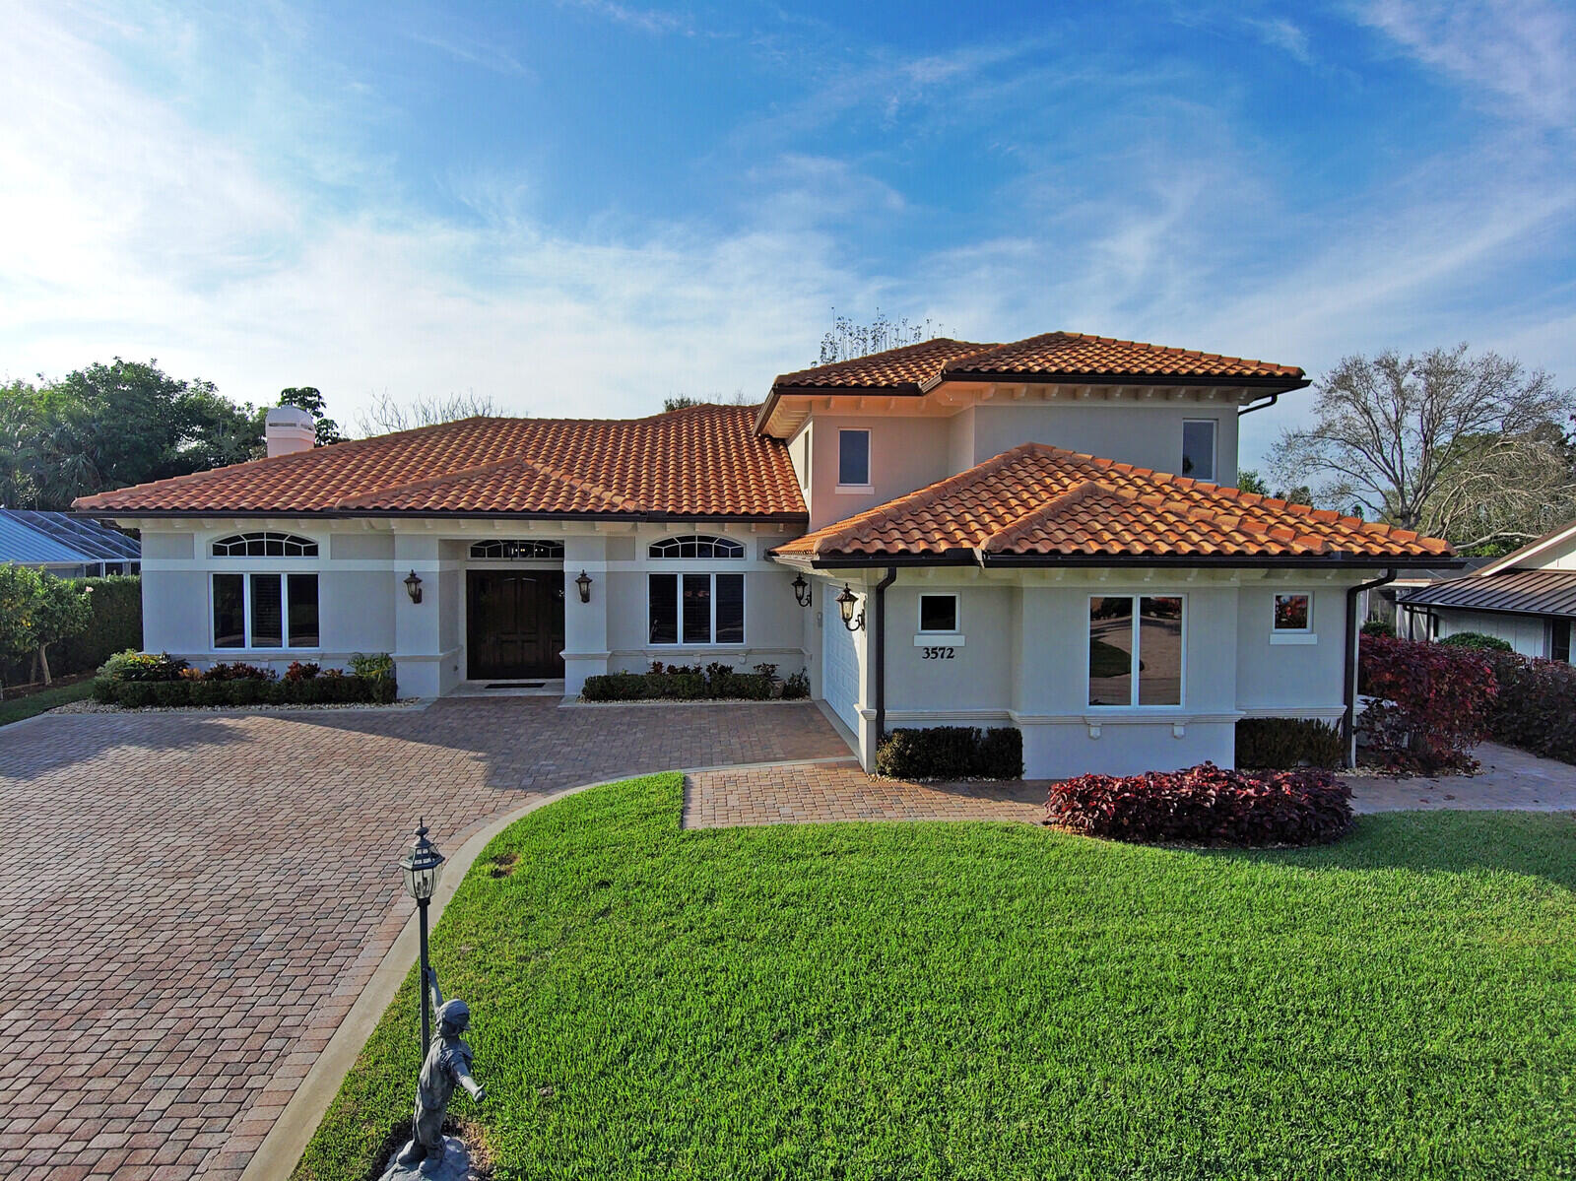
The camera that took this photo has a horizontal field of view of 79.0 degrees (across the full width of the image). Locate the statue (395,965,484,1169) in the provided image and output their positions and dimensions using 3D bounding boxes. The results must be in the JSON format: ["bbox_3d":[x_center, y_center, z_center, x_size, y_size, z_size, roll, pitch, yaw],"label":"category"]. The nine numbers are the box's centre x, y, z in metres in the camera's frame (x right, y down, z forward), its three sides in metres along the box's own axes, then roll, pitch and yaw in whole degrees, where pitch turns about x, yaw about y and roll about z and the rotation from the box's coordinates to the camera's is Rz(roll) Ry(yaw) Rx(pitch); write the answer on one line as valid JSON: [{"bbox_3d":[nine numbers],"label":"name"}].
[{"bbox_3d":[-1.830,2.580,5.087,0.380,1.080,0.470,-3,4,-44],"label":"statue"}]

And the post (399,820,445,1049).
[{"bbox_3d":[-1.970,2.137,5.187,0.245,1.820,0.235,-1,3,-21],"label":"post"}]

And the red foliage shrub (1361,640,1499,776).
[{"bbox_3d":[9.100,1.576,13.900,1.850,1.730,1.450,0,3,-6],"label":"red foliage shrub"}]

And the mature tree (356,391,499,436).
[{"bbox_3d":[-13.300,-3.050,35.900,6.800,8.700,6.500,0,3,-6],"label":"mature tree"}]

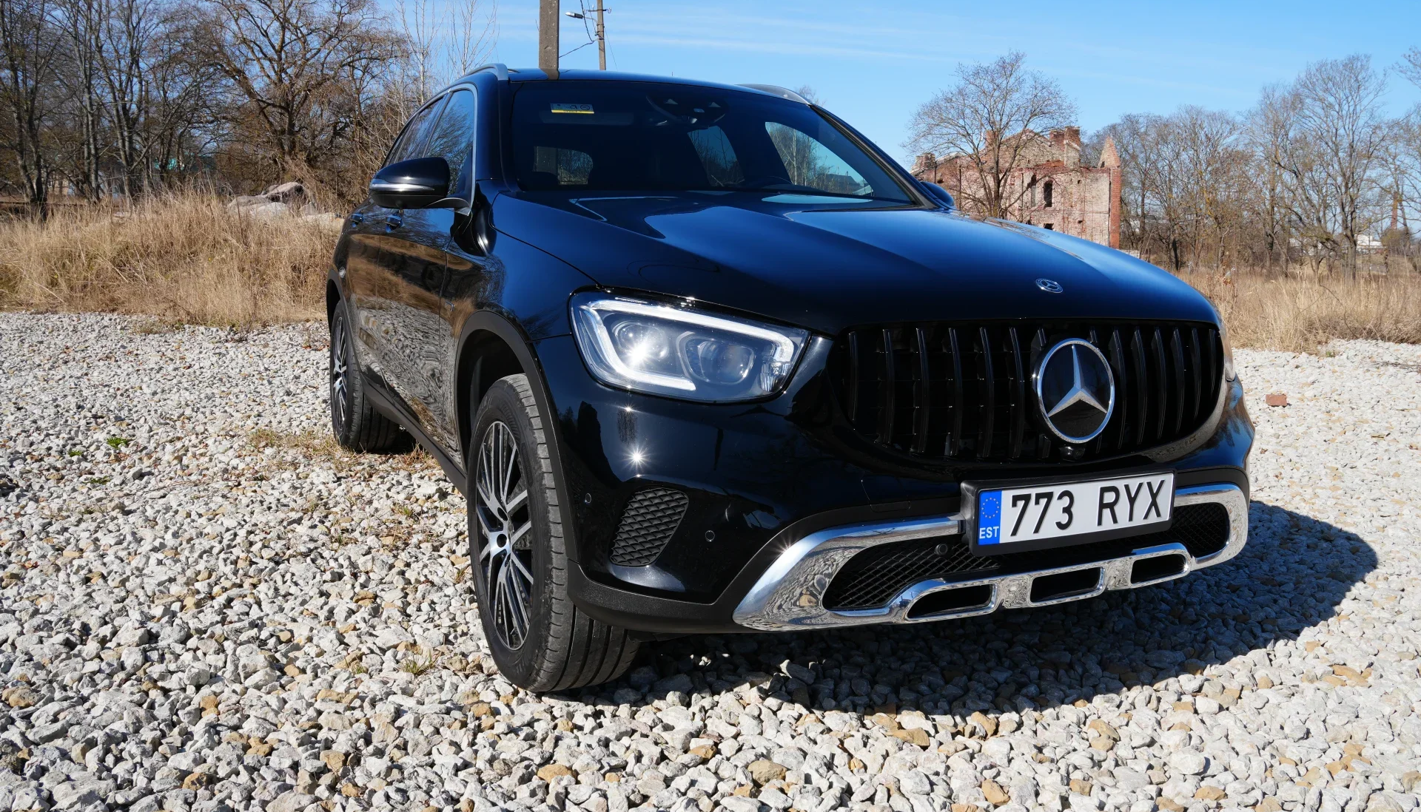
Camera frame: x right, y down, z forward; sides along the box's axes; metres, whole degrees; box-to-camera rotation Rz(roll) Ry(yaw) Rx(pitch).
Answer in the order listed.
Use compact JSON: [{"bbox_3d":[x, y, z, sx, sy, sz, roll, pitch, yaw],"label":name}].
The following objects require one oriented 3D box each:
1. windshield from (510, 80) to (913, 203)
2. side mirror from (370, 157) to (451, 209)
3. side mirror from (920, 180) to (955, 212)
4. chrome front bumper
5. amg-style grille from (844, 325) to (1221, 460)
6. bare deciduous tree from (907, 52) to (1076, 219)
[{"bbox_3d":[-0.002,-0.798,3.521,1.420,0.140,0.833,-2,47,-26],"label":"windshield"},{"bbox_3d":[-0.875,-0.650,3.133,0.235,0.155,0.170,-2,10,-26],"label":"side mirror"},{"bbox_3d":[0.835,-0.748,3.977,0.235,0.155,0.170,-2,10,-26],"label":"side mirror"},{"bbox_3d":[0.671,0.300,2.249,1.390,0.220,0.210,-2,10,-26],"label":"chrome front bumper"},{"bbox_3d":[0.695,-0.034,2.172,1.070,0.295,0.160,-2,10,-26],"label":"amg-style grille"},{"bbox_3d":[15.814,-13.901,59.219,9.563,11.962,9.085,2,9,0],"label":"bare deciduous tree"}]

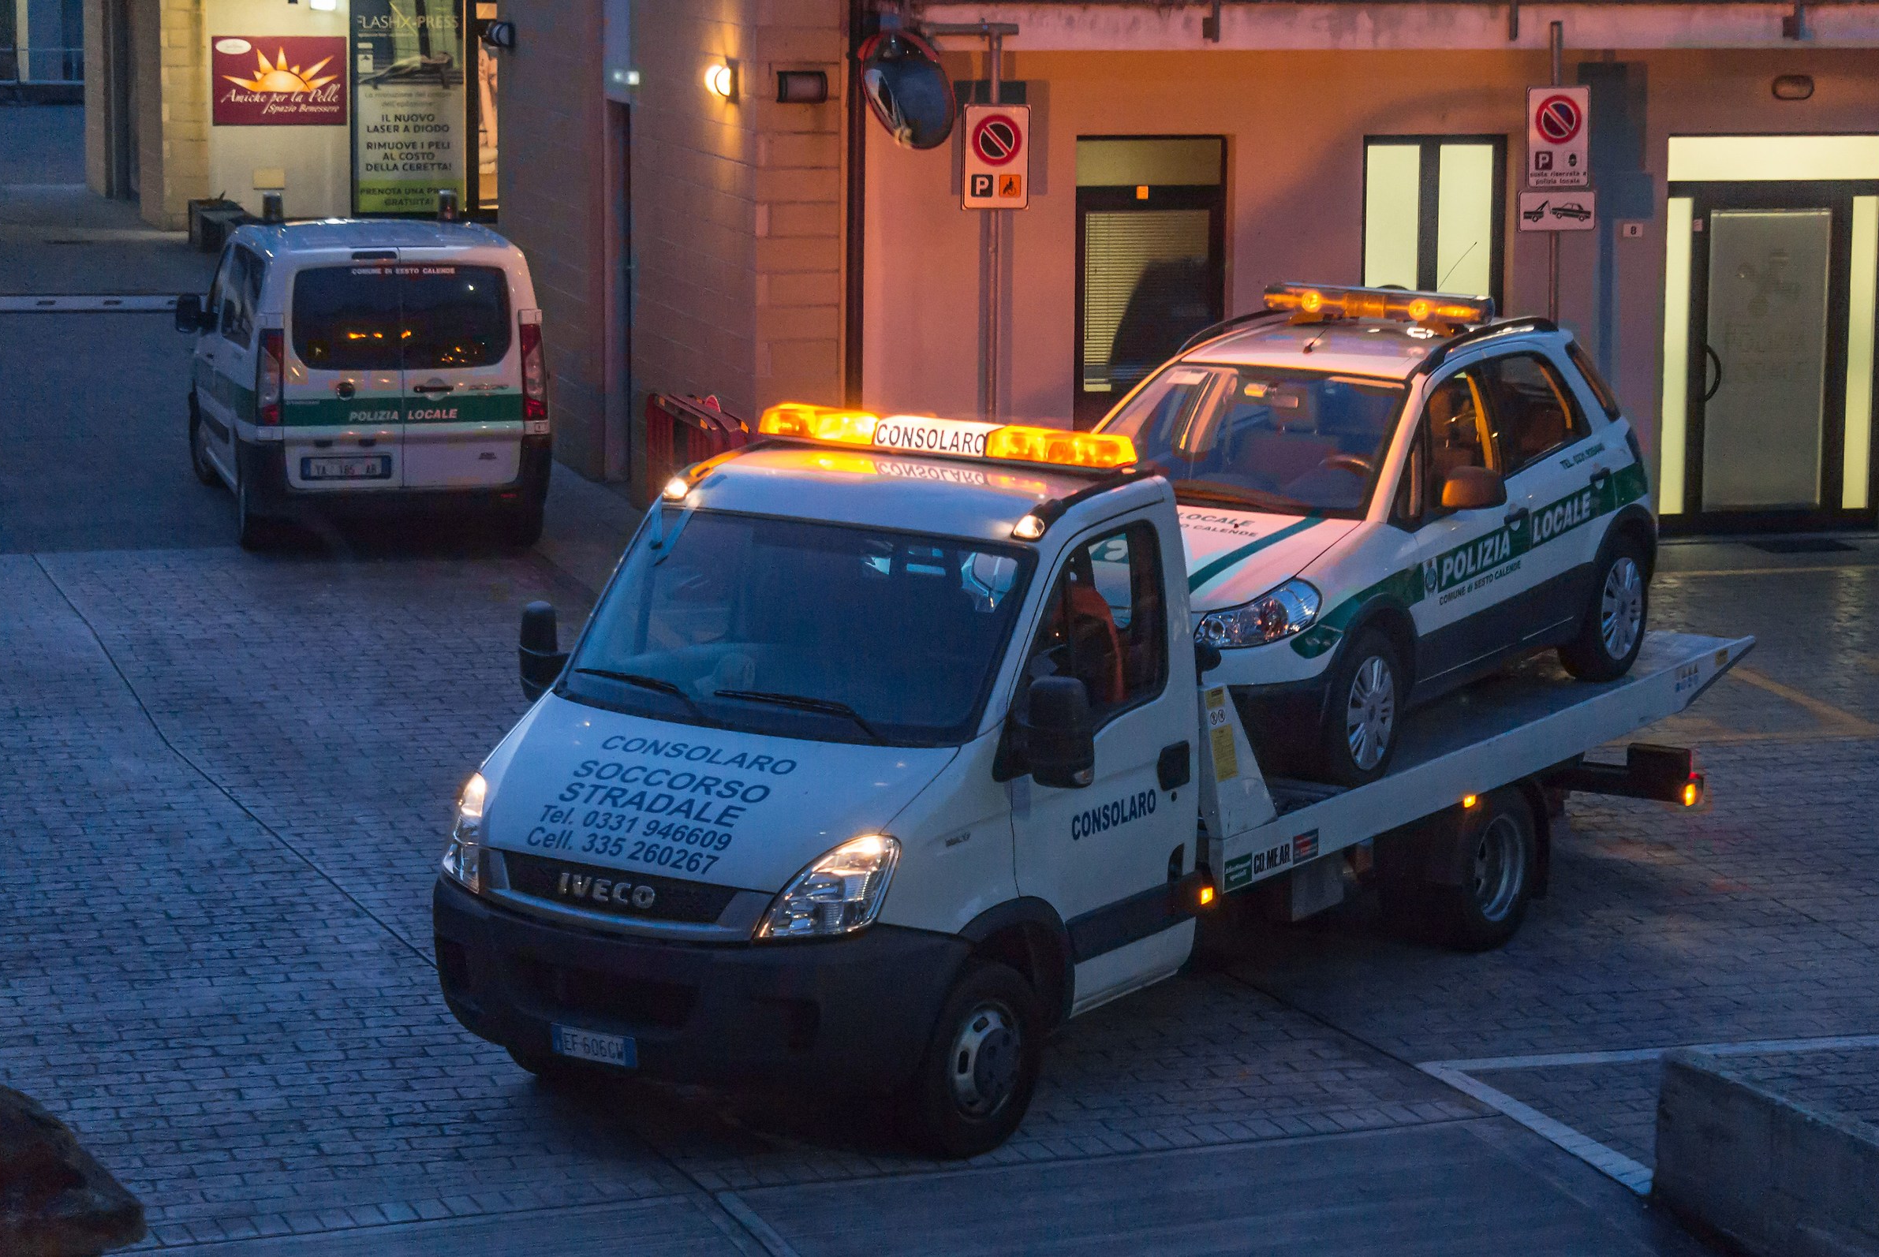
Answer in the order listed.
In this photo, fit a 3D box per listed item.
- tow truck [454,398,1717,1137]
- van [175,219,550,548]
[{"bbox_3d":[0.830,0.192,17.273,2.270,2.430,7.250,7,12,33],"label":"tow truck"},{"bbox_3d":[-3.827,-1.715,28.117,1.960,1.960,4.860,-2,10,-15],"label":"van"}]

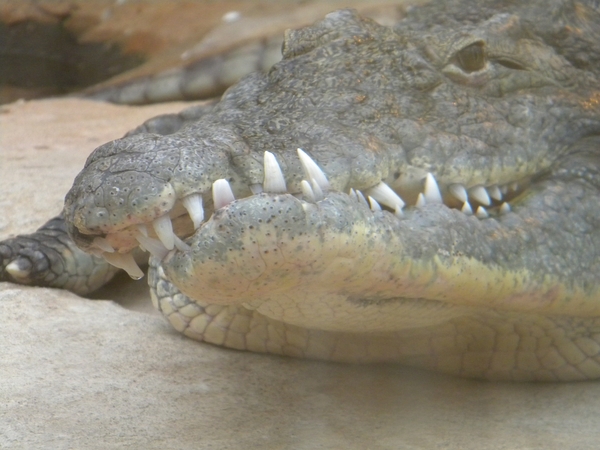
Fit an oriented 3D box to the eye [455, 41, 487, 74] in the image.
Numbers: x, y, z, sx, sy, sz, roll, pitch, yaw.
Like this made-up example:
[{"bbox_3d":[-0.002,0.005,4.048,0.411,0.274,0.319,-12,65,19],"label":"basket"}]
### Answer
[{"bbox_3d":[0.140,-0.137,2.108,0.026,0.025,0.021,-1,10,-6],"label":"eye"}]

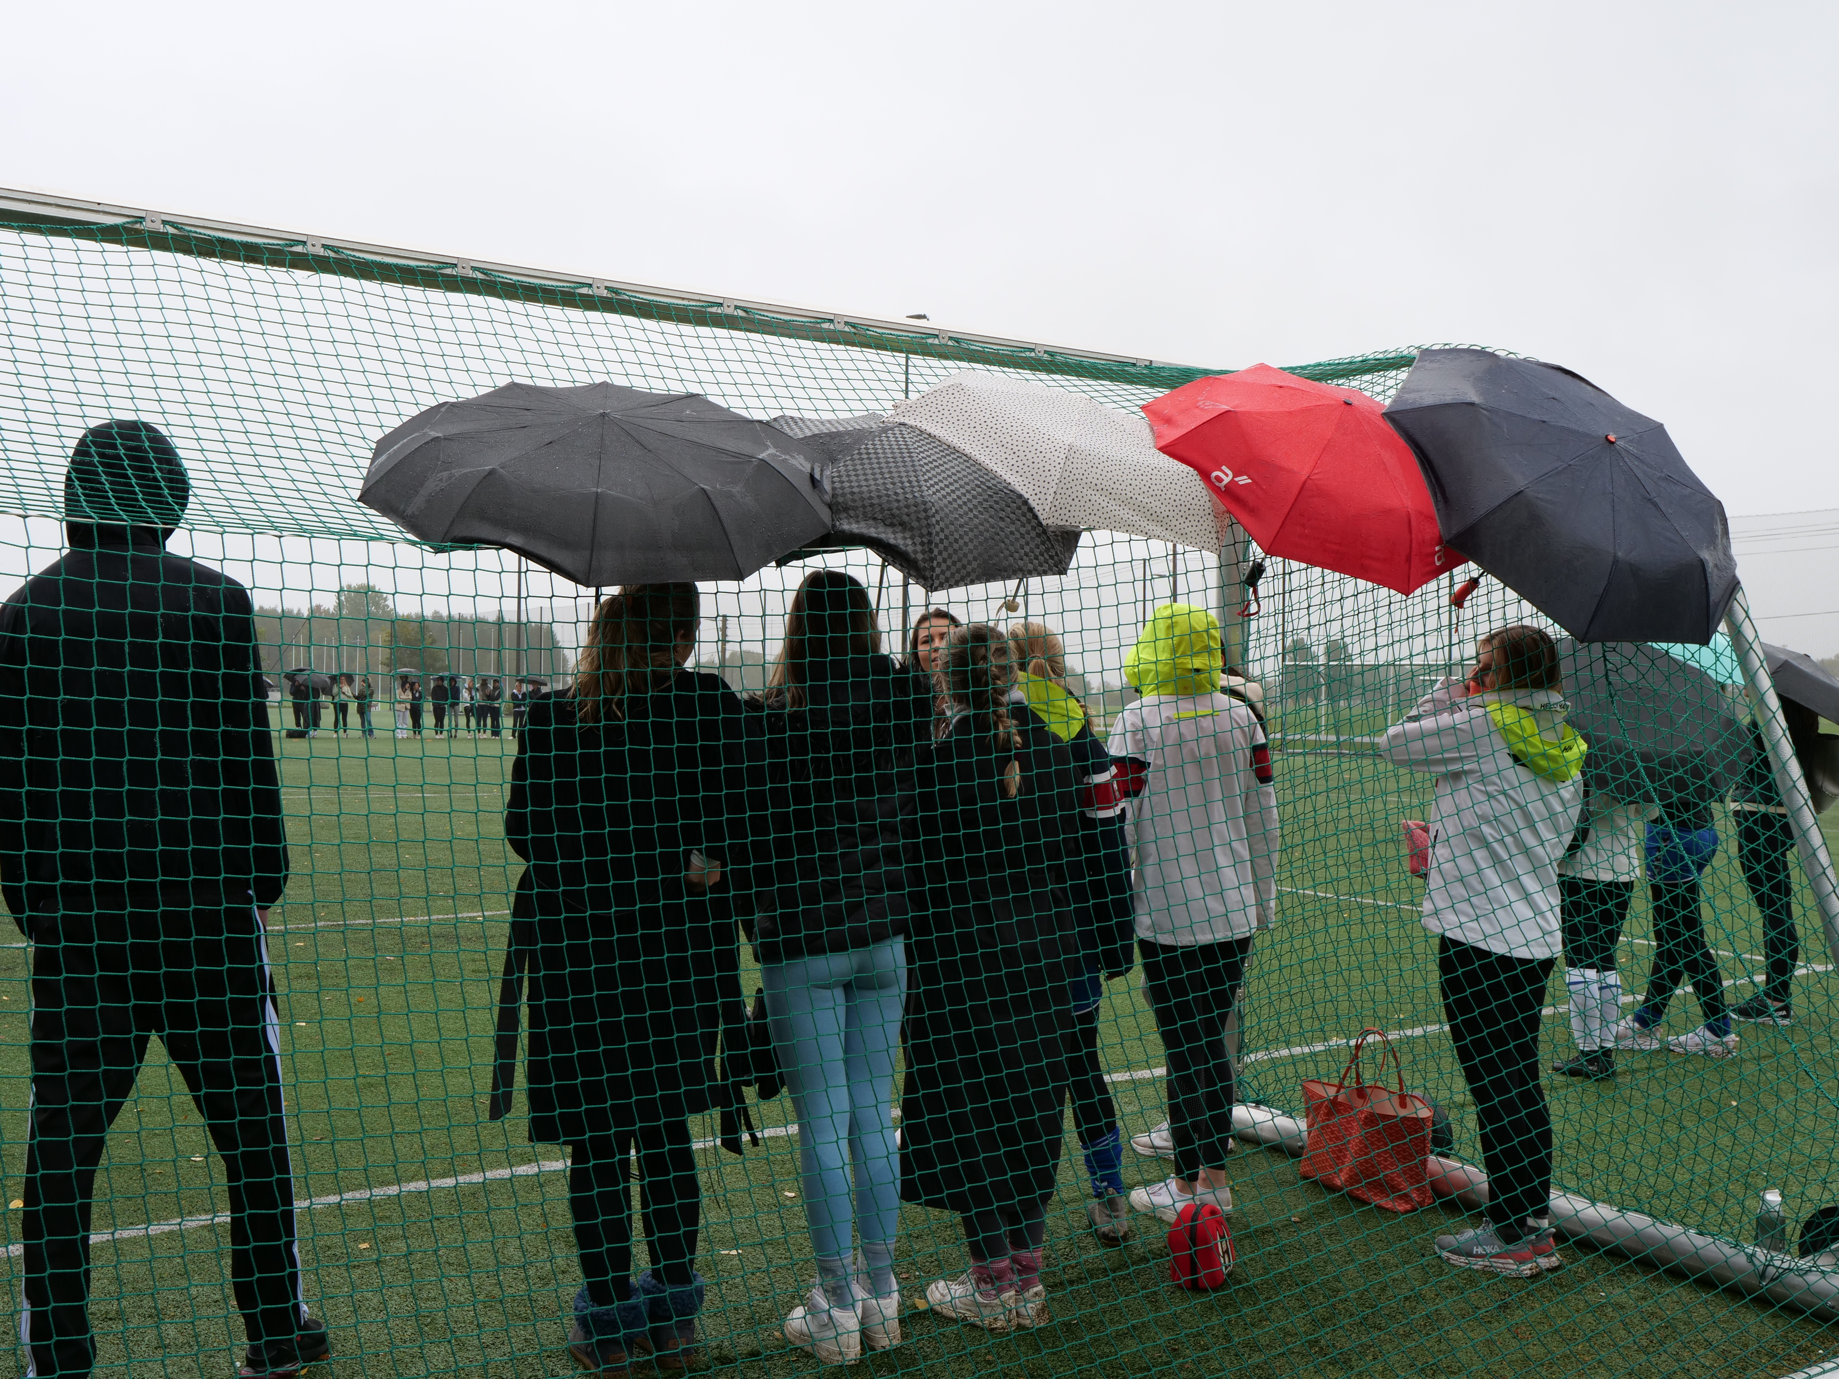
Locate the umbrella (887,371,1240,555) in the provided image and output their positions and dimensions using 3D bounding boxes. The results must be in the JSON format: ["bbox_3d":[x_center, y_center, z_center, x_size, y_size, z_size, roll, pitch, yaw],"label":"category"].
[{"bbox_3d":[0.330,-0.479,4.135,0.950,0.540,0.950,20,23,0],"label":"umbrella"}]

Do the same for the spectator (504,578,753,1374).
[{"bbox_3d":[-0.636,0.613,3.770,0.540,1.730,0.380,1,0,-22],"label":"spectator"}]

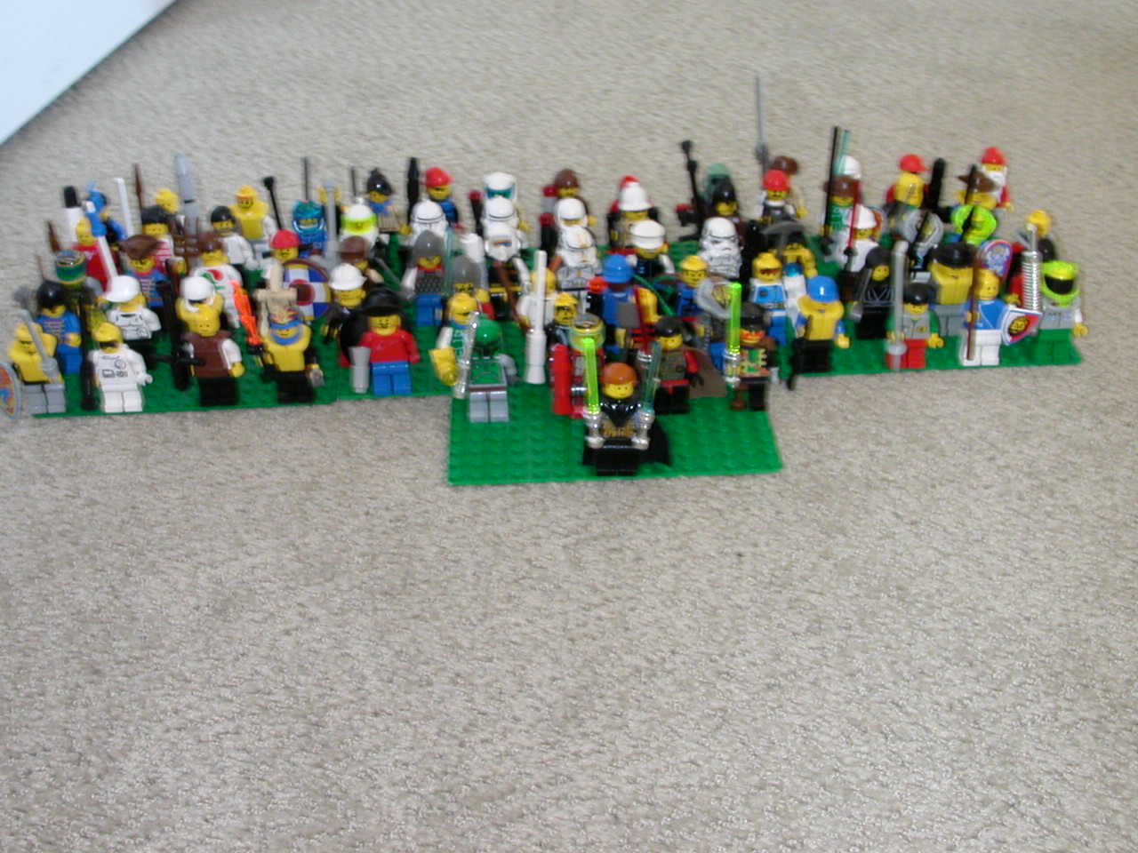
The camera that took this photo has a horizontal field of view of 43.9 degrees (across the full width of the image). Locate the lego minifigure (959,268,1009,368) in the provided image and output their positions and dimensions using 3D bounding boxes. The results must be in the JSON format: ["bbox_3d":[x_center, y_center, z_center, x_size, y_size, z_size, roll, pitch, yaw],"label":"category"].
[{"bbox_3d":[0.172,-0.044,0.588,0.025,0.040,0.015,-4,36,-3],"label":"lego minifigure"}]

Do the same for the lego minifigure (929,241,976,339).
[{"bbox_3d":[0.166,-0.059,0.612,0.024,0.042,0.016,-2,34,0],"label":"lego minifigure"}]

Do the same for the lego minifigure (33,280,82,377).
[{"bbox_3d":[-0.223,-0.042,0.613,0.024,0.042,0.015,-2,34,0],"label":"lego minifigure"}]

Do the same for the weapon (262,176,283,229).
[{"bbox_3d":[-0.141,-0.103,0.679,0.005,0.037,0.005,-6,26,3],"label":"weapon"}]

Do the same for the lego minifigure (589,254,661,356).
[{"bbox_3d":[0.023,-0.051,0.608,0.027,0.043,0.017,-2,33,0],"label":"lego minifigure"}]

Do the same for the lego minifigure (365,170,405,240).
[{"bbox_3d":[-0.091,-0.101,0.690,0.024,0.043,0.015,-2,34,0],"label":"lego minifigure"}]

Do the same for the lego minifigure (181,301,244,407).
[{"bbox_3d":[-0.148,-0.028,0.584,0.026,0.042,0.017,-2,33,0],"label":"lego minifigure"}]

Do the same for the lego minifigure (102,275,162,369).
[{"bbox_3d":[-0.185,-0.044,0.601,0.025,0.043,0.015,-3,35,-1],"label":"lego minifigure"}]

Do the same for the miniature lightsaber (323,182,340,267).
[{"bbox_3d":[-0.111,-0.094,0.663,0.006,0.043,0.006,1,36,-3],"label":"miniature lightsaber"}]

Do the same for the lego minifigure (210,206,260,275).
[{"bbox_3d":[-0.160,-0.082,0.666,0.024,0.042,0.015,-2,33,0],"label":"lego minifigure"}]

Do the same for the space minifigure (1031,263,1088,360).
[{"bbox_3d":[0.206,-0.047,0.592,0.025,0.042,0.016,-2,33,0],"label":"space minifigure"}]

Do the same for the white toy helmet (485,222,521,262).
[{"bbox_3d":[-0.029,-0.081,0.619,0.015,0.015,0.015,-3,36,-1],"label":"white toy helmet"}]

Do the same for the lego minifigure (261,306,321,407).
[{"bbox_3d":[-0.115,-0.030,0.587,0.025,0.043,0.016,-2,34,0],"label":"lego minifigure"}]

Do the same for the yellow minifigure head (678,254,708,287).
[{"bbox_3d":[0.052,-0.066,0.596,0.013,0.013,0.014,-6,35,-5],"label":"yellow minifigure head"}]

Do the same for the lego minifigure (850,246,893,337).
[{"bbox_3d":[0.131,-0.057,0.603,0.025,0.043,0.015,-3,35,-1],"label":"lego minifigure"}]

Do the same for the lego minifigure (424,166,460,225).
[{"bbox_3d":[-0.061,-0.102,0.674,0.025,0.043,0.015,-6,36,-6],"label":"lego minifigure"}]

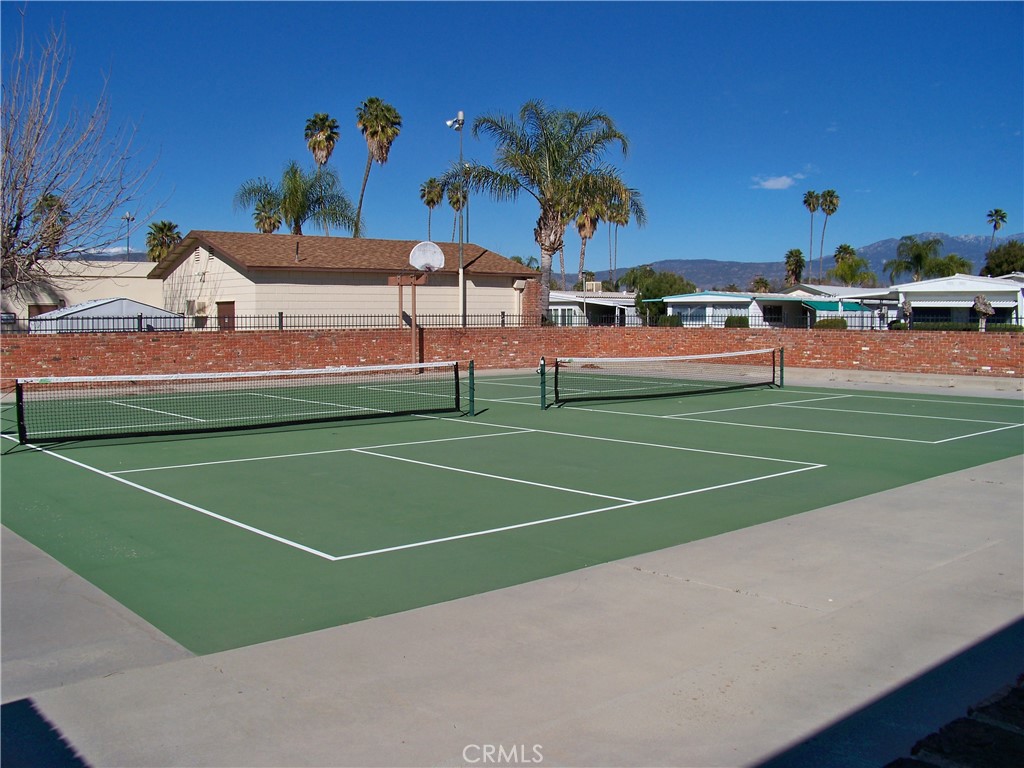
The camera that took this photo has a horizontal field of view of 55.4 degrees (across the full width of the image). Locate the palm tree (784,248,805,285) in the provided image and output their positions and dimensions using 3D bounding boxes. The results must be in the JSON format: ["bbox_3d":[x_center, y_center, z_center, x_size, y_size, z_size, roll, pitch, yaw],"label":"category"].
[{"bbox_3d":[36.180,-12.122,125.355,2.561,10.353,2.561,-4,5,-42],"label":"palm tree"}]

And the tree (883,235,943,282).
[{"bbox_3d":[37.833,-9.301,92.574,5.670,9.490,5.700,2,4,22],"label":"tree"}]

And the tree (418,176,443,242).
[{"bbox_3d":[-9.514,-15.064,114.242,2.790,17.760,2.800,0,4,-5],"label":"tree"}]

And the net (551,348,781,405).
[{"bbox_3d":[3.287,-0.201,19.255,6.750,0.840,0.070,-4,5,-42],"label":"net"}]

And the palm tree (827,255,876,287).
[{"bbox_3d":[30.387,-7.924,87.658,4.480,7.360,4.500,2,4,19],"label":"palm tree"}]

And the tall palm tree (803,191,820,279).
[{"bbox_3d":[44.499,-18.502,145.698,2.599,20.378,2.599,-4,5,-42],"label":"tall palm tree"}]

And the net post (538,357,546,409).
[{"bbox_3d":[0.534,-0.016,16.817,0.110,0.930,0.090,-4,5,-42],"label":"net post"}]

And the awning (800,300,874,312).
[{"bbox_3d":[19.173,-4.565,57.500,6.365,0.600,0.900,-4,5,-42],"label":"awning"}]

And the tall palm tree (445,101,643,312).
[{"bbox_3d":[1.175,-5.788,37.192,7.480,9.780,7.200,0,4,2],"label":"tall palm tree"}]

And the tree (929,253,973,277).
[{"bbox_3d":[42.716,-8.801,95.614,4.490,8.100,4.600,2,4,24],"label":"tree"}]

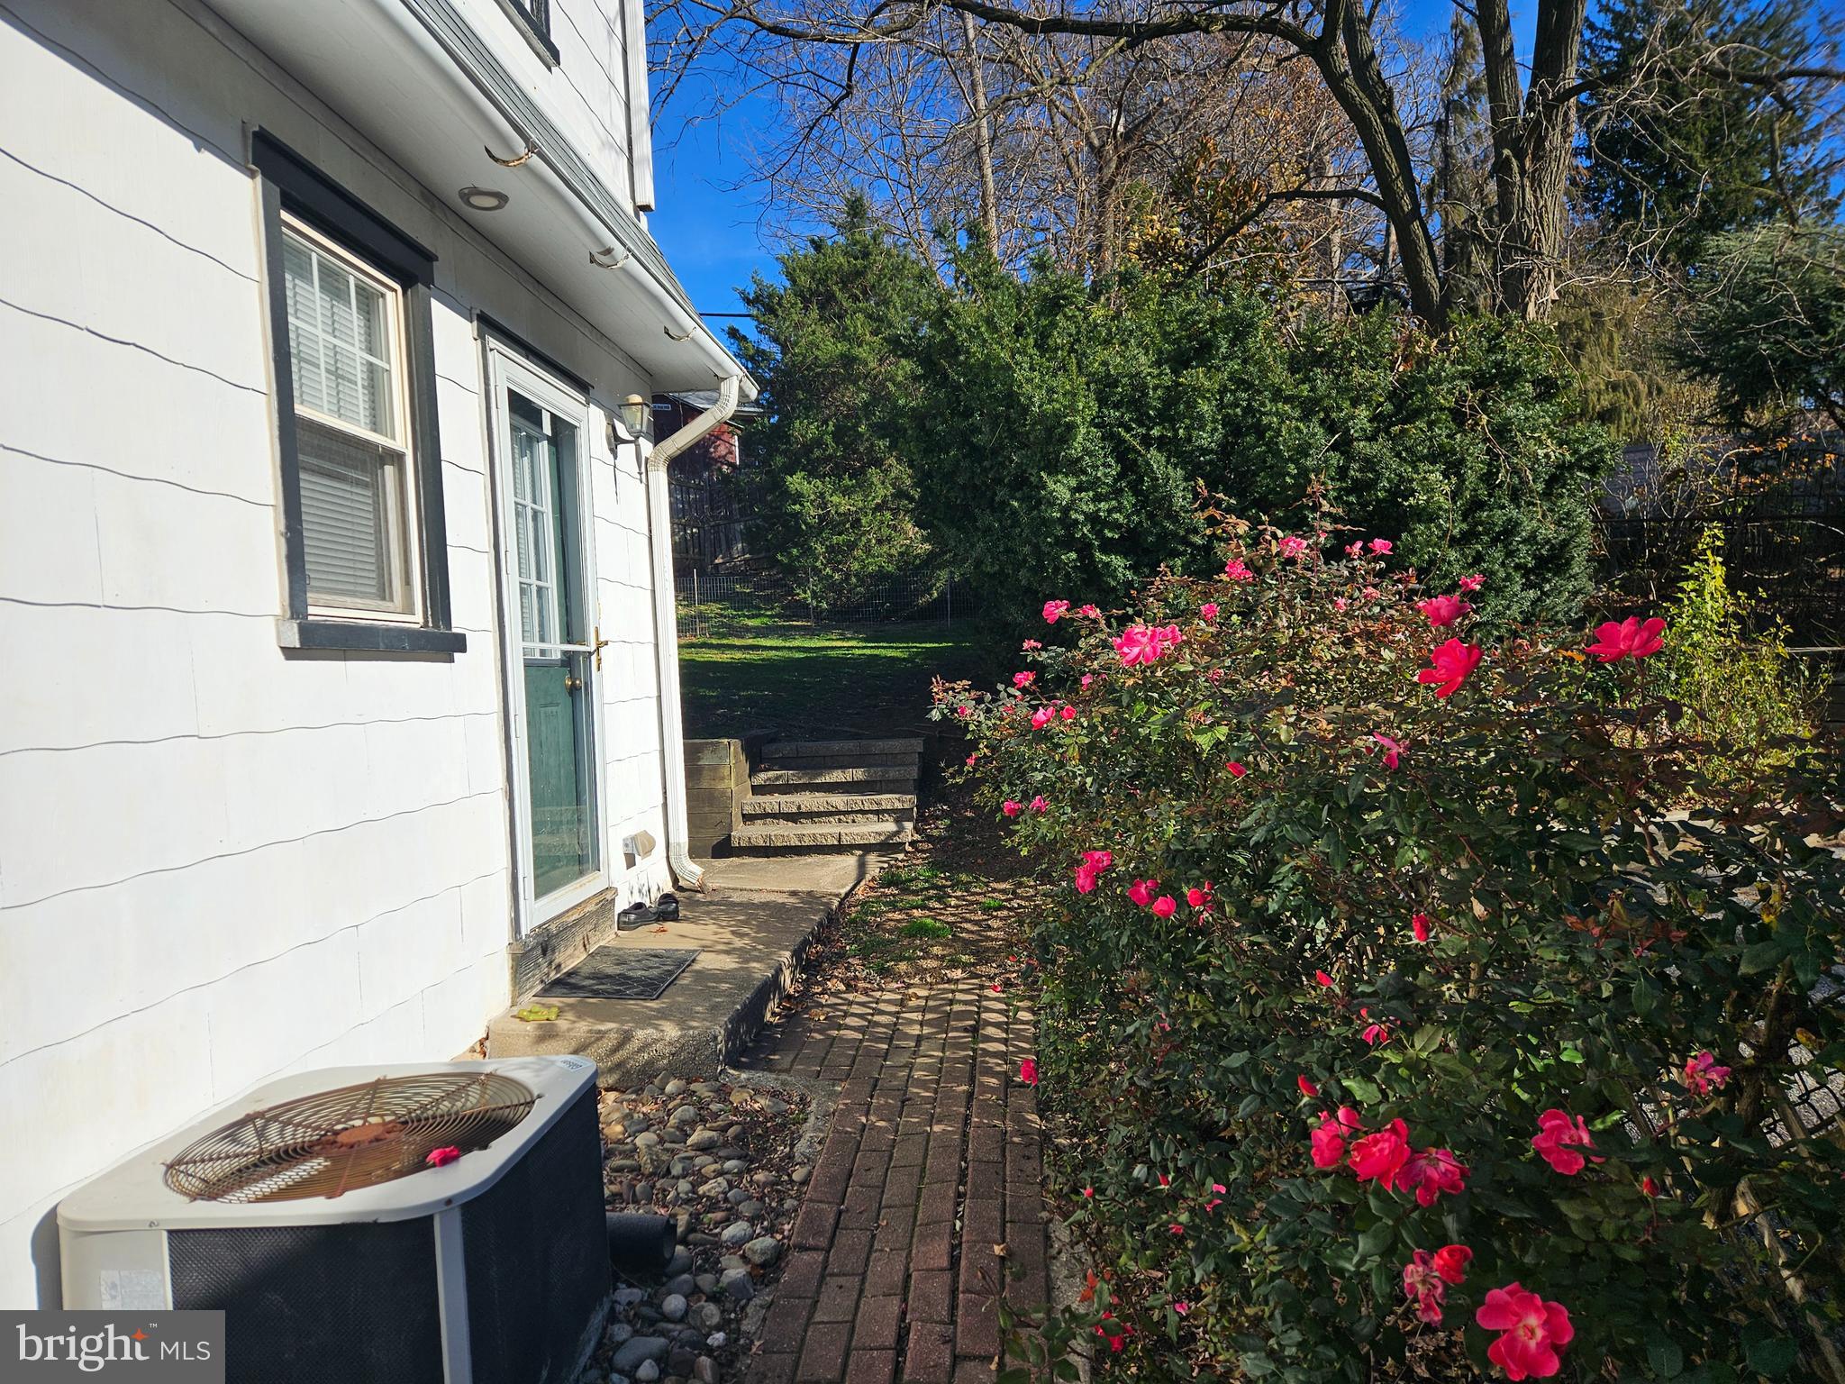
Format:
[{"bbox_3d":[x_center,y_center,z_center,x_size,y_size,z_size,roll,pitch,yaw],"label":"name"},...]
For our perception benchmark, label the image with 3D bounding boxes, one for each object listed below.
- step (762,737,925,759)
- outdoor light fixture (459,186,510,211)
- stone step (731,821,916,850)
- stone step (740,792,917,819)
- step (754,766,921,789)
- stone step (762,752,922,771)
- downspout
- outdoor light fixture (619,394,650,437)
[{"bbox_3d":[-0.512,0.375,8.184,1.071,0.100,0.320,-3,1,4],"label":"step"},{"bbox_3d":[-1.409,-1.580,3.933,0.158,0.033,0.158,-3,1,4],"label":"outdoor light fixture"},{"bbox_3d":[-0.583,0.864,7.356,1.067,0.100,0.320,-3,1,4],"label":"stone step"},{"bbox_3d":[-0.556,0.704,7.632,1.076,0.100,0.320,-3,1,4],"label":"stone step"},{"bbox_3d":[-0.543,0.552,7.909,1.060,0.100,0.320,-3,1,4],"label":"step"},{"bbox_3d":[-0.532,0.455,8.227,1.042,0.095,0.320,-3,1,4],"label":"stone step"},{"bbox_3d":[-1.104,-0.308,6.270,0.490,2.600,0.140,-3,1,4],"label":"downspout"},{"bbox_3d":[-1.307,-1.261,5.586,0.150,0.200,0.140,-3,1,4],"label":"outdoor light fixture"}]

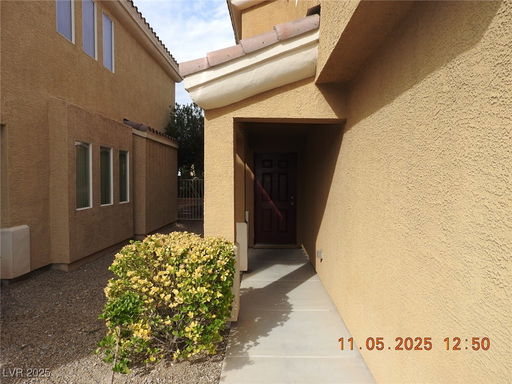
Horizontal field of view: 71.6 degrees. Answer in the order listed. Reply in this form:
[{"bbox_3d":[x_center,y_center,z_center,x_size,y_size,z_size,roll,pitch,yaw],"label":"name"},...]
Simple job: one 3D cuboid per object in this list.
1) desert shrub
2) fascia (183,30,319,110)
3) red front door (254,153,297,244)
[{"bbox_3d":[-0.750,0.940,3.330,1.080,1.040,1.000,0,1,1],"label":"desert shrub"},{"bbox_3d":[0.000,-1.215,3.670,1.450,0.390,0.220,-18,1,1],"label":"fascia"},{"bbox_3d":[0.430,0.150,7.750,0.920,2.030,0.060,0,1,1],"label":"red front door"}]

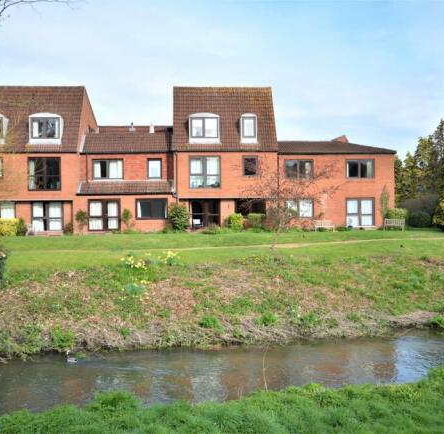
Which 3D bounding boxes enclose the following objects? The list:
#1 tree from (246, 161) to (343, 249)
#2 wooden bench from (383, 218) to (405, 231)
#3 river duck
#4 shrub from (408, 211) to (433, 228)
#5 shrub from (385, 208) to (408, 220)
[{"bbox_3d":[3.110,-0.559,24.400,4.300,3.950,4.000,0,1,0],"label":"tree"},{"bbox_3d":[11.471,0.544,36.200,1.300,0.850,0.600,0,1,0],"label":"wooden bench"},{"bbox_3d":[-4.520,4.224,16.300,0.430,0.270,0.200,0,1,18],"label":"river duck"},{"bbox_3d":[14.197,0.179,39.000,1.700,1.300,1.500,0,1,0],"label":"shrub"},{"bbox_3d":[11.970,0.144,37.300,1.500,1.450,1.200,0,1,0],"label":"shrub"}]

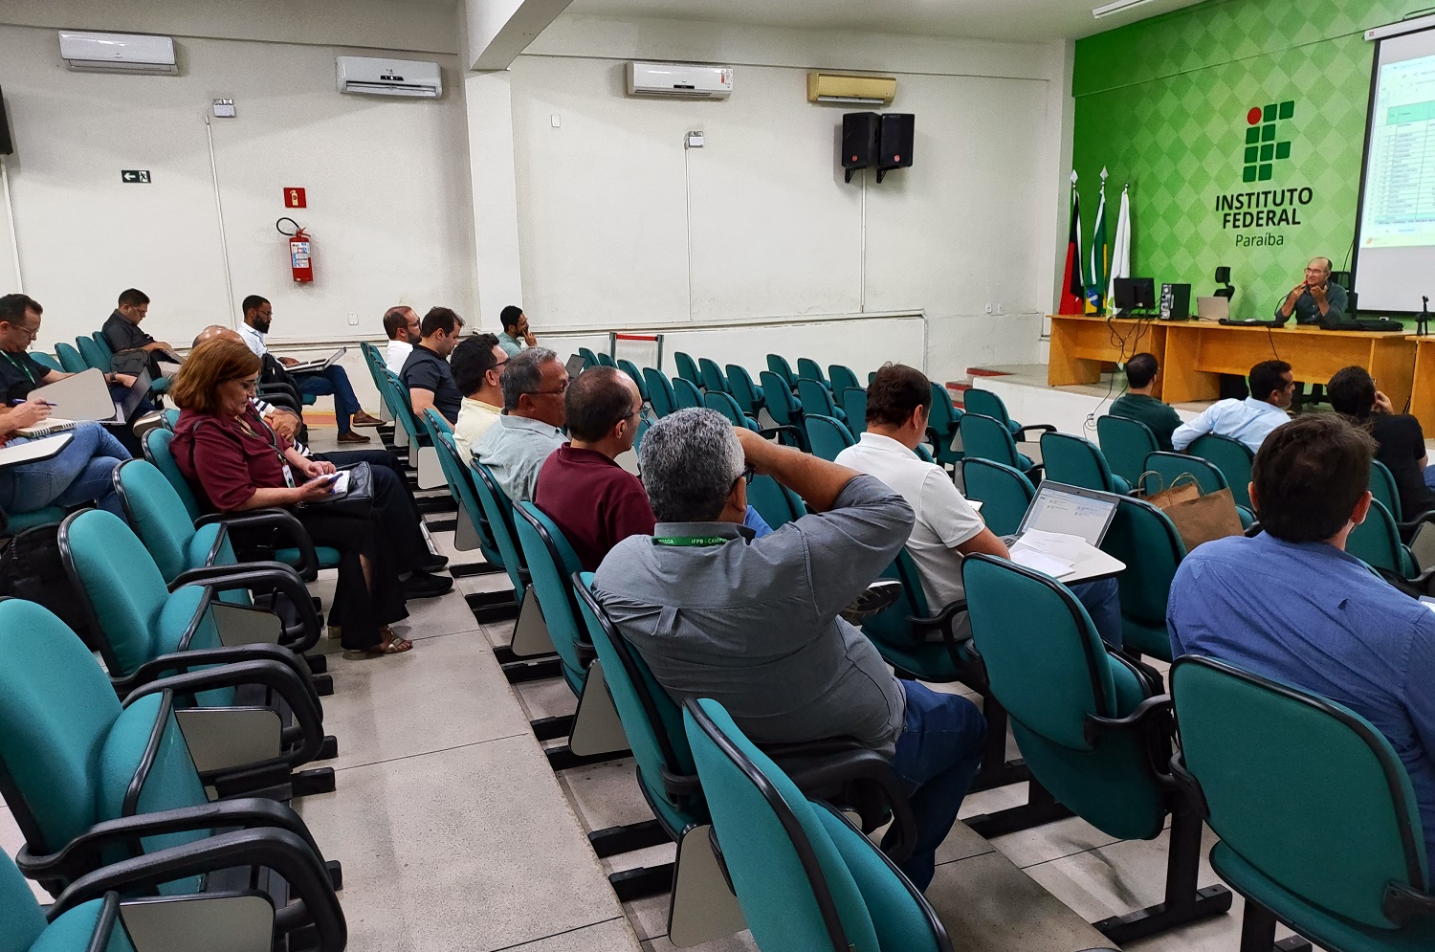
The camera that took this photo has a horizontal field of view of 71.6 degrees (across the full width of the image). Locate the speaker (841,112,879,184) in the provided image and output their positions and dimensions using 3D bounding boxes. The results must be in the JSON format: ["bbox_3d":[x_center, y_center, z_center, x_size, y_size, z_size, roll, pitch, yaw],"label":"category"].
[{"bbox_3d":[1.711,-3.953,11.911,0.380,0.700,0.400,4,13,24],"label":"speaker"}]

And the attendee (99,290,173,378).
[{"bbox_3d":[-4.442,-0.857,7.942,0.780,1.250,0.520,-6,13,-22],"label":"attendee"}]

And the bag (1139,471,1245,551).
[{"bbox_3d":[1.735,0.209,3.669,0.330,0.440,0.170,-6,13,-21],"label":"bag"}]

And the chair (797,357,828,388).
[{"bbox_3d":[1.104,-0.727,9.862,0.540,0.841,0.610,-6,13,-22],"label":"chair"}]

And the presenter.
[{"bbox_3d":[5.538,-1.321,9.201,0.750,1.330,0.580,-9,14,-34],"label":"presenter"}]

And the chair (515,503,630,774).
[{"bbox_3d":[-0.228,0.512,2.847,0.570,0.860,0.660,-6,13,-22],"label":"chair"}]

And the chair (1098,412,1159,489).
[{"bbox_3d":[2.753,0.028,6.376,0.560,0.920,0.650,-6,13,-22],"label":"chair"}]

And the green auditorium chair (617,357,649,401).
[{"bbox_3d":[-0.524,-0.571,8.815,0.570,0.860,0.660,-6,13,-22],"label":"green auditorium chair"}]

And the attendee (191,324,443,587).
[{"bbox_3d":[-1.757,-0.063,4.423,1.000,1.240,0.580,-6,13,-22],"label":"attendee"}]

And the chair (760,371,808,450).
[{"bbox_3d":[0.719,-0.419,8.359,0.570,0.860,0.660,-6,13,-22],"label":"chair"}]

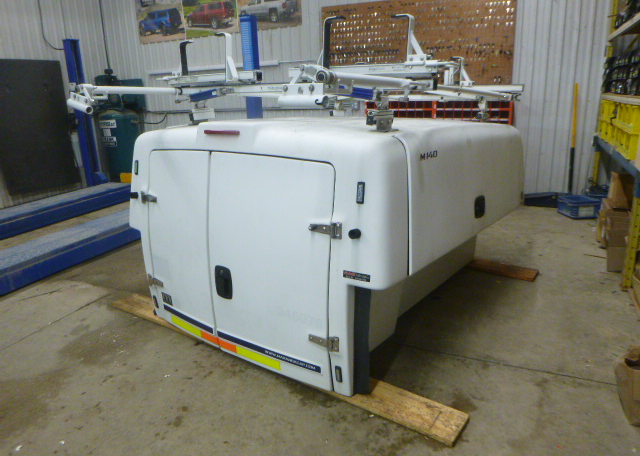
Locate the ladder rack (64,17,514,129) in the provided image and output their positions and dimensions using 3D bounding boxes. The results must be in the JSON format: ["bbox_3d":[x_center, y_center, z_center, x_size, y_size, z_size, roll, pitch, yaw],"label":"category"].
[{"bbox_3d":[-0.013,-0.856,2.774,1.894,0.486,2.214,9,17,38],"label":"ladder rack"}]

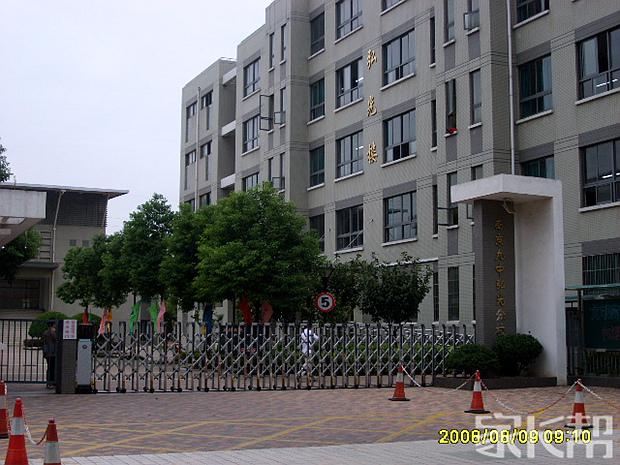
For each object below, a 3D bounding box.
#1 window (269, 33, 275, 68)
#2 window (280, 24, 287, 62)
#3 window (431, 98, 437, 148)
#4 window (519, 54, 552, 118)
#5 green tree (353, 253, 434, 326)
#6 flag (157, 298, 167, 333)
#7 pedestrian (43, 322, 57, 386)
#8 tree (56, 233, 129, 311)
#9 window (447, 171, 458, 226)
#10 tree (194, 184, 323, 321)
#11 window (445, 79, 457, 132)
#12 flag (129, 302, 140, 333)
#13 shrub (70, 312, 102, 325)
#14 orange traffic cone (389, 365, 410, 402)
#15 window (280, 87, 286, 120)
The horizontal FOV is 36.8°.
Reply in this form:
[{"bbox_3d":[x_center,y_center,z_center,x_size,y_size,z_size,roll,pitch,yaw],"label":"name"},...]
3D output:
[{"bbox_3d":[-2.083,-10.224,52.773,0.150,2.040,0.650,3,-7,-25],"label":"window"},{"bbox_3d":[-1.406,-10.546,52.006,0.140,2.187,0.684,3,-7,-26],"label":"window"},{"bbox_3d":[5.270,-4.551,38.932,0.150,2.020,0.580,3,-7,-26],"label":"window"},{"bbox_3d":[8.105,-5.157,33.205,0.150,2.030,1.800,3,-7,-25],"label":"window"},{"bbox_3d":[2.951,2.725,32.699,2.747,4.060,2.692,0,-6,0],"label":"green tree"},{"bbox_3d":[-5.580,3.138,35.000,0.370,1.300,0.200,-1,-6,11],"label":"flag"},{"bbox_3d":[-6.237,2.898,22.317,0.340,1.668,0.480,3,-7,-23],"label":"pedestrian"},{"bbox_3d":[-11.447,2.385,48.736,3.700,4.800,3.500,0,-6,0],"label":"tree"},{"bbox_3d":[5.502,-1.270,35.655,0.150,2.050,0.750,3,-7,-26],"label":"window"},{"bbox_3d":[-1.695,1.459,30.323,4.164,6.115,4.164,0,-6,0],"label":"tree"},{"bbox_3d":[5.509,-4.833,36.050,0.150,2.080,0.750,3,-7,-26],"label":"window"},{"bbox_3d":[-8.102,3.924,43.000,0.580,1.400,0.300,3,-7,-26],"label":"flag"},{"bbox_3d":[-12.522,5.230,52.242,1.832,1.437,1.832,0,-6,0],"label":"shrub"},{"bbox_3d":[1.794,3.006,18.646,0.380,0.700,0.380,1,-6,-10],"label":"orange traffic cone"},{"bbox_3d":[-1.387,-6.840,50.925,0.150,2.070,0.700,3,-7,-25],"label":"window"}]

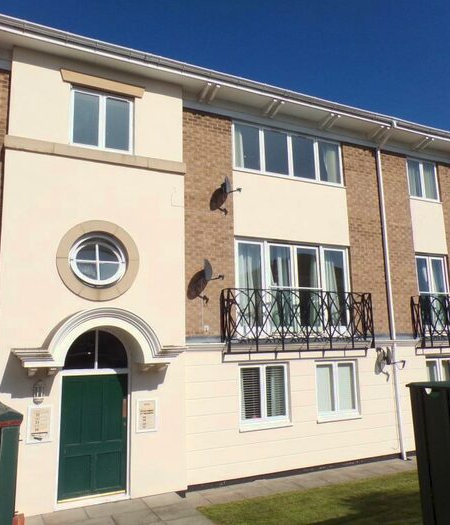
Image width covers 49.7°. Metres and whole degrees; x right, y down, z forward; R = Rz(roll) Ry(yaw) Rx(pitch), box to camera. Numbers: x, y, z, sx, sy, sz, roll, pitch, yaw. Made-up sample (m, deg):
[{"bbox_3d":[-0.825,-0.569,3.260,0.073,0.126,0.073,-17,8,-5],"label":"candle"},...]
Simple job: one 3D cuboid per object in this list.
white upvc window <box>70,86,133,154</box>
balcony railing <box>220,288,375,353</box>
[{"bbox_3d":[-2.239,-2.614,8.947,1.139,1.099,0.120,3,-11,-26],"label":"white upvc window"},{"bbox_3d":[1.626,1.224,10.170,3.618,1.223,0.289,4,-11,-26],"label":"balcony railing"}]

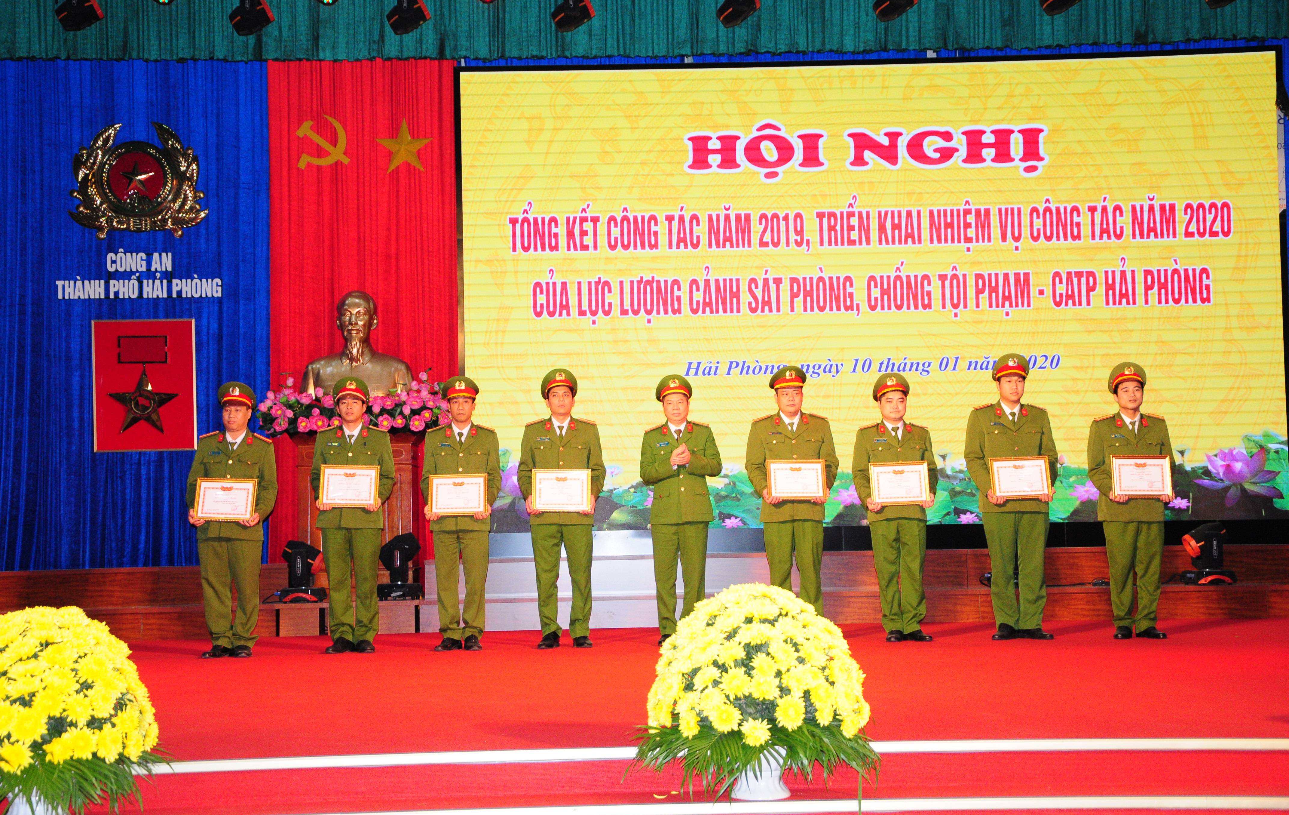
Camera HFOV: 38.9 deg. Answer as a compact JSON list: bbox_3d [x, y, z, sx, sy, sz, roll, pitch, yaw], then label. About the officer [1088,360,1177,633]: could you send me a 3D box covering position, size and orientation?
[{"bbox_3d":[3.142,0.599,11.800,0.484,1.765,0.400,-1,0,0],"label":"officer"}]

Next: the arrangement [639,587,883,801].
[{"bbox_3d":[0.474,1.212,7.800,1.055,0.922,0.980,-1,-1,0],"label":"arrangement"}]

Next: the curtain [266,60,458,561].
[{"bbox_3d":[-2.038,-0.694,13.200,1.302,3.600,0.150,-1,0,0],"label":"curtain"}]

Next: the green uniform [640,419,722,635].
[{"bbox_3d":[0.238,0.768,11.800,0.504,1.377,0.380,-1,0,2],"label":"green uniform"}]

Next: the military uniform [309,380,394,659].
[{"bbox_3d":[-1.891,0.689,11.800,0.507,1.750,0.400,-1,0,-2],"label":"military uniform"}]

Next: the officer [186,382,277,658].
[{"bbox_3d":[-2.652,0.711,11.700,0.594,1.751,0.390,-1,-1,7],"label":"officer"}]

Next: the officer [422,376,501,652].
[{"bbox_3d":[-1.184,0.676,11.800,0.474,1.738,0.400,-1,0,-3],"label":"officer"}]

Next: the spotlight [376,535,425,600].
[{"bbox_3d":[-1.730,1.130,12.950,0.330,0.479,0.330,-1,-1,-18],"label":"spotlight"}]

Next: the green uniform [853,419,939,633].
[{"bbox_3d":[1.609,0.769,11.750,0.551,1.388,0.370,-1,-1,-7],"label":"green uniform"}]

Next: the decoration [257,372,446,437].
[{"bbox_3d":[-2.033,-0.024,12.850,1.352,0.453,0.420,-1,0,0],"label":"decoration"}]

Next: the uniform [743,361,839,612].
[{"bbox_3d":[0.953,0.621,11.800,0.550,1.769,0.400,-1,0,-1],"label":"uniform"}]

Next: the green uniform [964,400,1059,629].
[{"bbox_3d":[2.365,0.694,11.750,0.610,1.486,0.380,-1,-1,-5],"label":"green uniform"}]

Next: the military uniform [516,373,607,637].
[{"bbox_3d":[-0.535,0.646,11.750,0.571,1.791,0.390,-1,-1,0],"label":"military uniform"}]

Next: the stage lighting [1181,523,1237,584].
[{"bbox_3d":[3.916,1.015,12.670,0.320,0.404,0.320,-1,0,-9],"label":"stage lighting"}]

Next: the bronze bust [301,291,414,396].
[{"bbox_3d":[-2.109,-0.429,13.400,0.836,0.851,0.440,-1,-1,0],"label":"bronze bust"}]

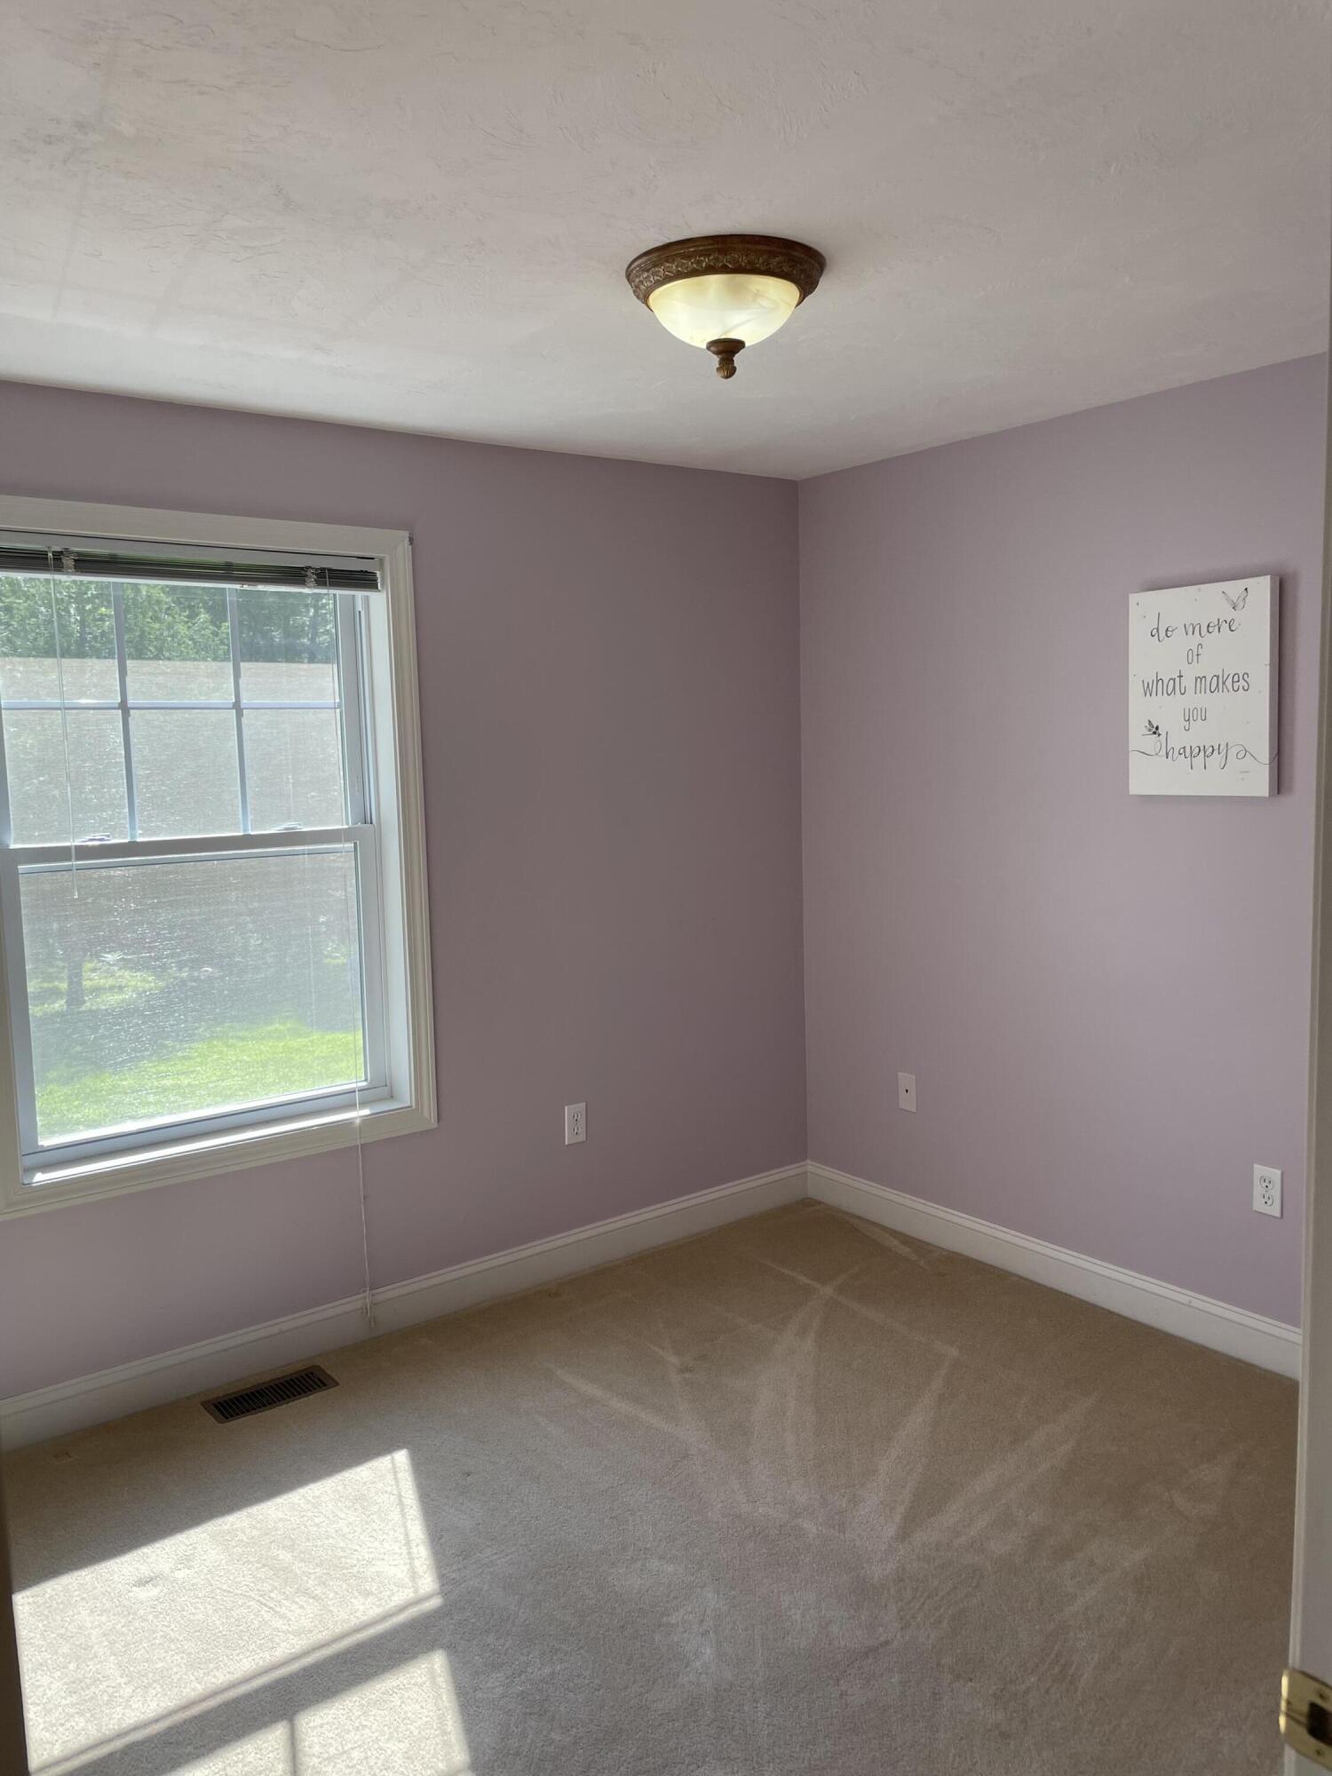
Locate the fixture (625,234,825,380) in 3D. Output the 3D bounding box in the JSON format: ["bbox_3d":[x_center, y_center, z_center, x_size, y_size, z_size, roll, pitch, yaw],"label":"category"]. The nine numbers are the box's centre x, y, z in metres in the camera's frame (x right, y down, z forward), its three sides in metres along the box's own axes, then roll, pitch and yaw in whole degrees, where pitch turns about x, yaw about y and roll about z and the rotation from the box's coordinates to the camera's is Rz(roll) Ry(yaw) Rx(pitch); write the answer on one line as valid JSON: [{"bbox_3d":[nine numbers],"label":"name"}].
[{"bbox_3d":[0.104,-0.968,2.282,0.339,0.190,0.339,-2,7,0],"label":"fixture"}]

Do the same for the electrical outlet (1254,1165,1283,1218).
[{"bbox_3d":[1.447,0.732,3.214,0.008,0.116,0.071,-7,8,-37],"label":"electrical outlet"}]

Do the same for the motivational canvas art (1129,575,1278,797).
[{"bbox_3d":[1.290,-0.473,3.214,0.039,0.501,0.363,-7,8,-37],"label":"motivational canvas art"}]

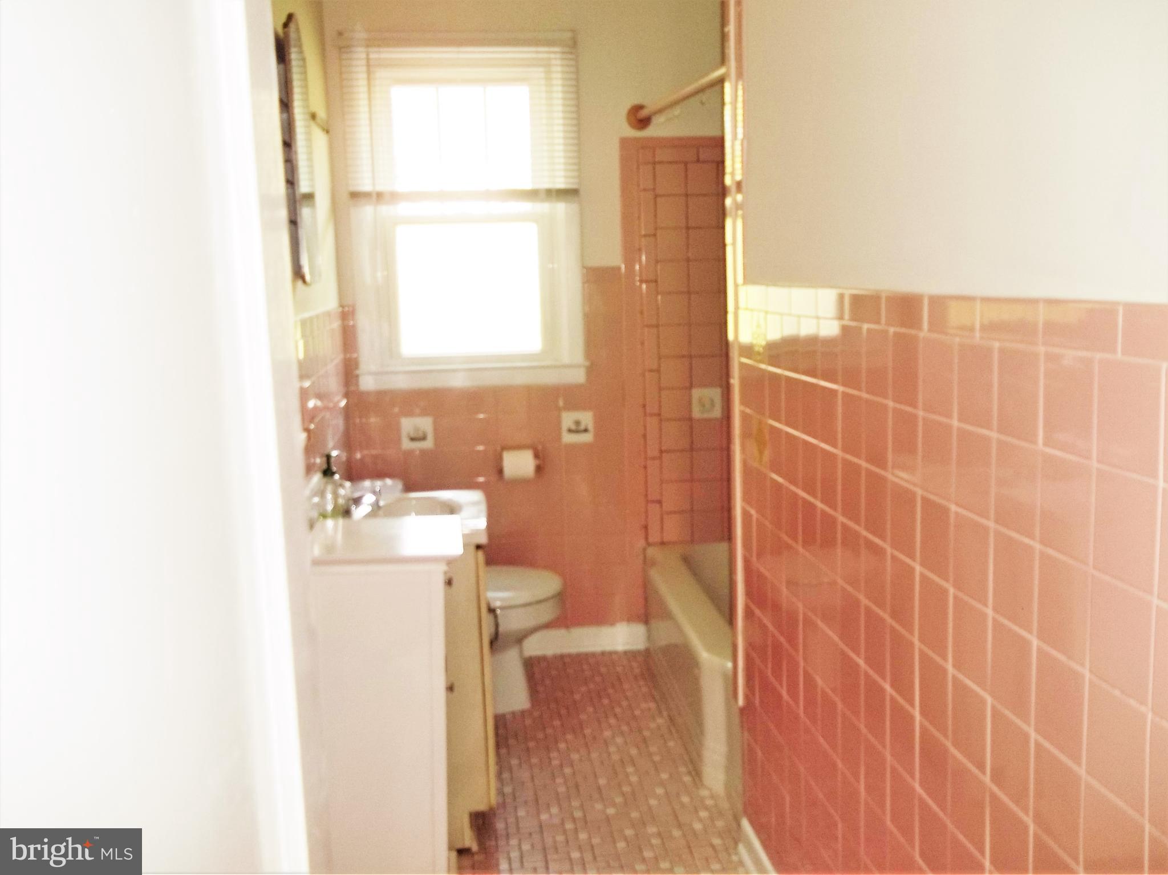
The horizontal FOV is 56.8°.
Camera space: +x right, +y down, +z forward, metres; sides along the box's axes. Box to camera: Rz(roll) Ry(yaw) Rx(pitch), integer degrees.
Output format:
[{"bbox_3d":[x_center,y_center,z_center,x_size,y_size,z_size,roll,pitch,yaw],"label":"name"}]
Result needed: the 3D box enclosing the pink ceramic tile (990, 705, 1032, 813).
[{"bbox_3d":[0.511,0.383,1.288,0.010,0.107,0.105,-3,9,-6],"label":"pink ceramic tile"}]

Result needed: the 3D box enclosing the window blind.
[{"bbox_3d":[-0.411,-1.090,3.646,0.785,0.525,0.050,-3,9,-7],"label":"window blind"}]

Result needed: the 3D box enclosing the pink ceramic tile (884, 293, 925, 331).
[{"bbox_3d":[0.456,-0.177,1.521,0.010,0.052,0.148,-3,9,-6],"label":"pink ceramic tile"}]

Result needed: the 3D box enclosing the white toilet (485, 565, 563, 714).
[{"bbox_3d":[-0.398,0.500,3.351,0.660,0.700,0.470,-3,8,-6],"label":"white toilet"}]

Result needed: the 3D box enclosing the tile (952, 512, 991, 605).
[{"bbox_3d":[0.503,0.156,1.393,0.009,0.110,0.105,-3,9,-7],"label":"tile"}]

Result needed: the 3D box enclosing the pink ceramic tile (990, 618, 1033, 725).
[{"bbox_3d":[0.508,0.275,1.272,0.010,0.107,0.105,-3,9,-6],"label":"pink ceramic tile"}]

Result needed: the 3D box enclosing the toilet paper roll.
[{"bbox_3d":[-0.219,0.090,3.672,0.108,0.108,0.108,-3,8,-6],"label":"toilet paper roll"}]

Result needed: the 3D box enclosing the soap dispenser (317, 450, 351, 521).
[{"bbox_3d":[-0.607,0.118,2.622,0.078,0.172,0.075,-3,9,-7],"label":"soap dispenser"}]

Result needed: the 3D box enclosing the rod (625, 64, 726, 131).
[{"bbox_3d":[0.315,-1.013,3.137,0.080,0.080,1.320,-4,10,-10],"label":"rod"}]

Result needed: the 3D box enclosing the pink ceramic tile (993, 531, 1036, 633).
[{"bbox_3d":[0.516,0.171,1.290,0.009,0.110,0.105,-3,9,-7],"label":"pink ceramic tile"}]

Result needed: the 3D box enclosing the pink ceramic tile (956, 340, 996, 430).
[{"bbox_3d":[0.504,-0.067,1.383,0.010,0.110,0.108,-3,8,-6],"label":"pink ceramic tile"}]

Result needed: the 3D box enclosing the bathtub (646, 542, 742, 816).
[{"bbox_3d":[0.649,0.686,3.438,0.740,0.410,1.340,-3,9,-7],"label":"bathtub"}]

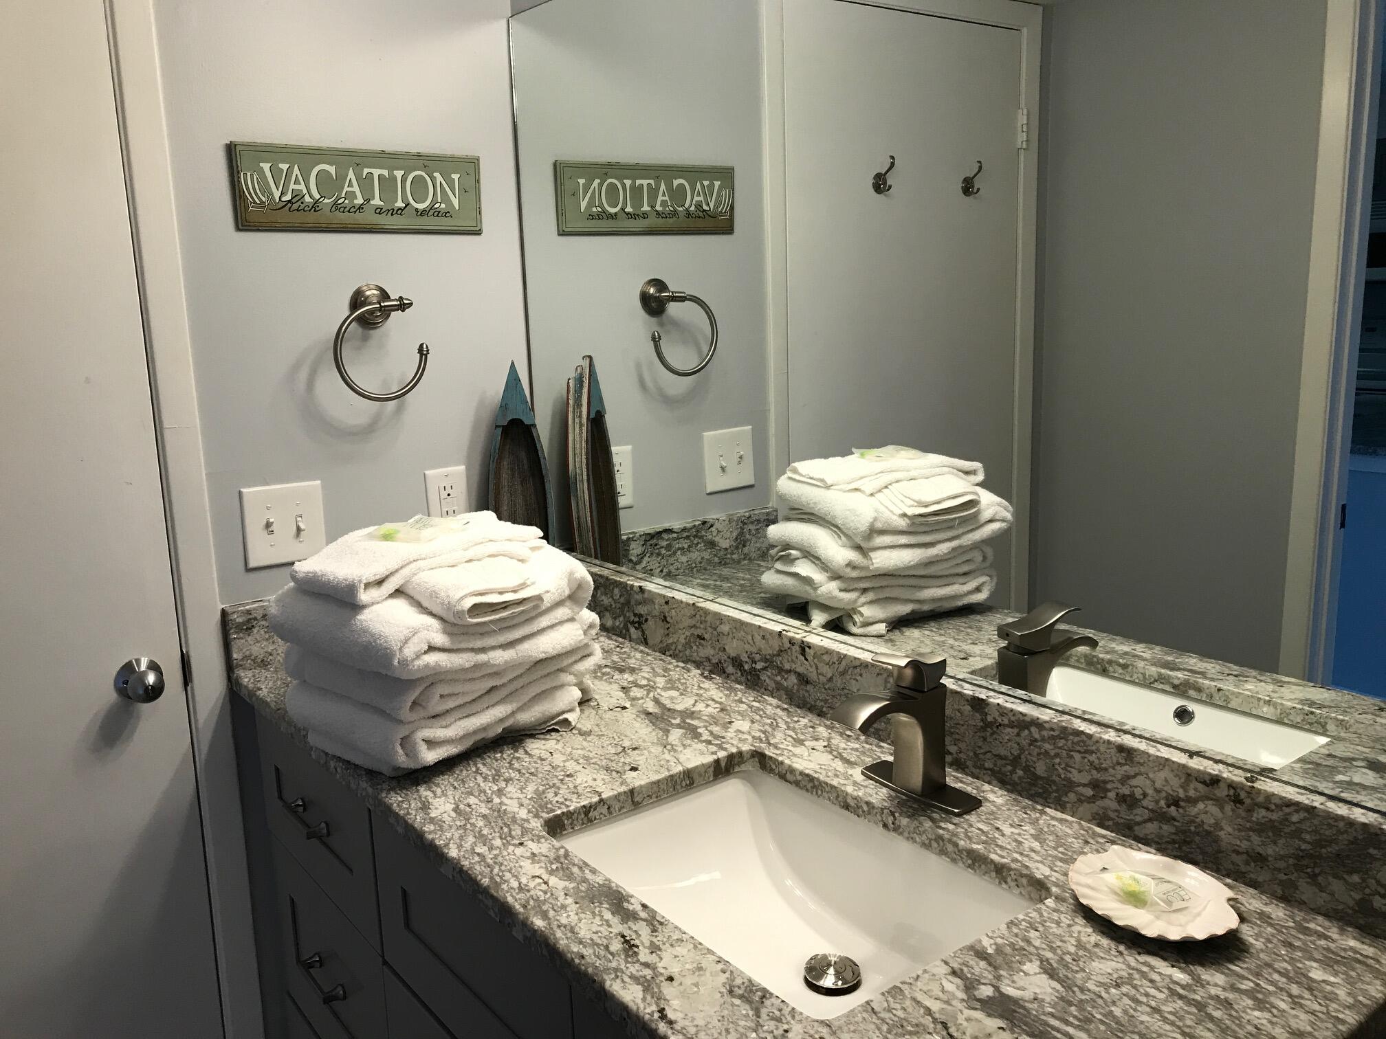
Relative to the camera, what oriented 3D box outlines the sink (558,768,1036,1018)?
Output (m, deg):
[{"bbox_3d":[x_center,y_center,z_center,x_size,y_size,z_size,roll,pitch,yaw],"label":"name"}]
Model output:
[{"bbox_3d":[0.088,0.442,1.137,0.335,0.165,0.475,-10,14,-36],"label":"sink"}]

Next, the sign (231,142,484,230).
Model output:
[{"bbox_3d":[-0.516,-0.517,1.768,0.398,0.125,0.013,-10,14,-36],"label":"sign"}]

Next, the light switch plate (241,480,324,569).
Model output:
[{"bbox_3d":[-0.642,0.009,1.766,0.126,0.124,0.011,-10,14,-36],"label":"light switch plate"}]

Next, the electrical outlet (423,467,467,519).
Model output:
[{"bbox_3d":[-0.420,-0.027,1.932,0.076,0.121,0.008,-10,14,-36],"label":"electrical outlet"}]

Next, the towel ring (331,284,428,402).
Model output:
[{"bbox_3d":[-0.505,-0.277,1.773,0.155,0.188,0.086,-10,14,-36],"label":"towel ring"}]

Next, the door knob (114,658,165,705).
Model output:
[{"bbox_3d":[-0.808,0.240,1.647,0.065,0.065,0.062,-10,14,-36],"label":"door knob"}]

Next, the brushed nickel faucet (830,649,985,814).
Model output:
[{"bbox_3d":[0.210,0.227,1.205,0.150,0.166,0.145,-10,14,-36],"label":"brushed nickel faucet"}]

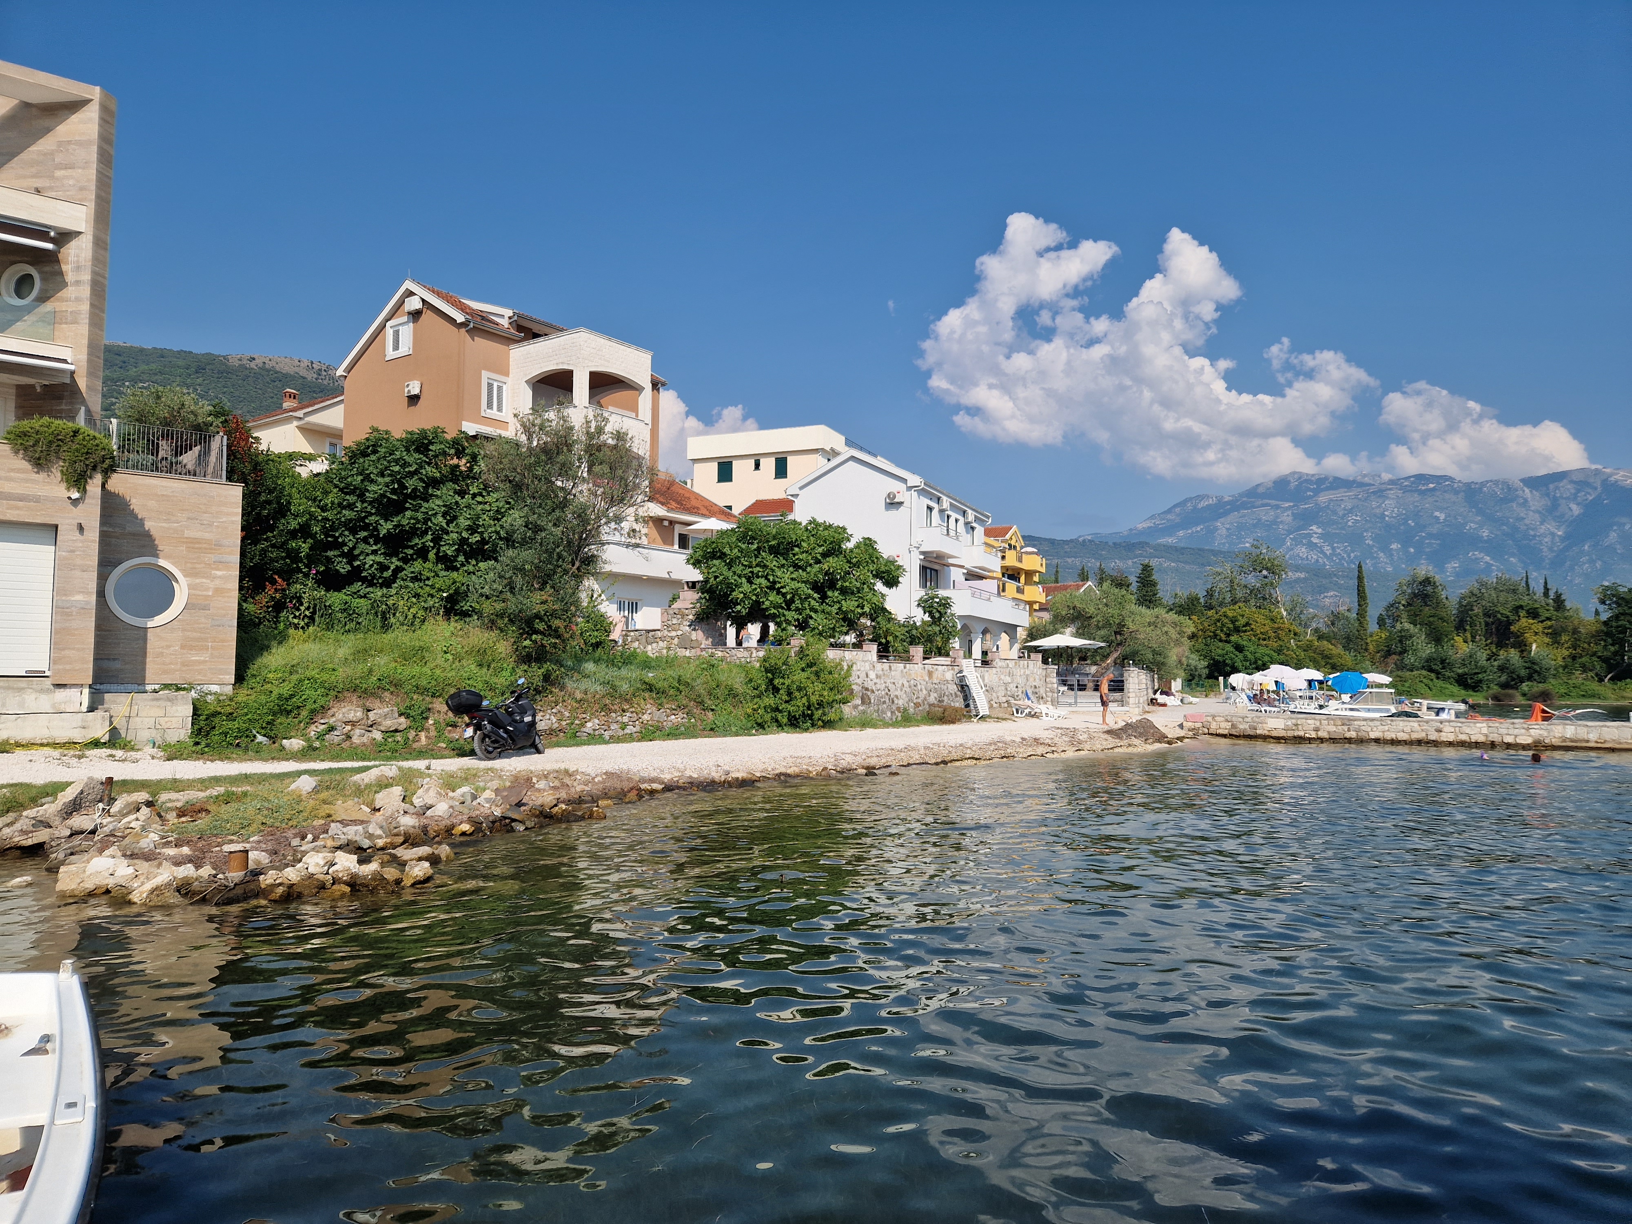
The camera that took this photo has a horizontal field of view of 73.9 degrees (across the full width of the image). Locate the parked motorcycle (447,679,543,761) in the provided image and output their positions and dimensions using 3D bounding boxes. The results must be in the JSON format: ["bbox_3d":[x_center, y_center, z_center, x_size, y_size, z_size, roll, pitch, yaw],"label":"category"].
[{"bbox_3d":[-5.714,1.927,19.400,0.780,1.330,2.100,-1,-4,17],"label":"parked motorcycle"}]

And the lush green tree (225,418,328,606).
[{"bbox_3d":[-12.200,-2.088,24.500,2.400,4.400,2.500,2,-4,-26],"label":"lush green tree"}]

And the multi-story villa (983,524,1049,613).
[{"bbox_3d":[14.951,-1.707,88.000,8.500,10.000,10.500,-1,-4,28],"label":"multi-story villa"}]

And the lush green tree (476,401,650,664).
[{"bbox_3d":[-5.835,-1.690,25.000,3.800,5.800,3.500,1,-3,-13],"label":"lush green tree"}]

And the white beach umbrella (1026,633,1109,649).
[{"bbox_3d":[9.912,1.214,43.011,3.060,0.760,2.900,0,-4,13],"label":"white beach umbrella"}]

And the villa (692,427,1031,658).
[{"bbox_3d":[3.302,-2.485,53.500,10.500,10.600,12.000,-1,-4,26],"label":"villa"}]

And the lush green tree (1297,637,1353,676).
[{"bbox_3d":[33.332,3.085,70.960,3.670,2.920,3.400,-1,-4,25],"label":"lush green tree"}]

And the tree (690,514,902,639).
[{"bbox_3d":[-0.665,-0.984,35.325,6.910,4.420,6.000,1,-3,-1],"label":"tree"}]

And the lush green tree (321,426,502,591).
[{"bbox_3d":[-9.146,-2.031,24.500,4.100,4.100,3.600,2,-4,-20],"label":"lush green tree"}]

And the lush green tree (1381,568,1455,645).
[{"bbox_3d":[55.438,-0.176,100.000,7.000,7.600,7.000,-1,-4,29],"label":"lush green tree"}]

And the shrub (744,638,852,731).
[{"bbox_3d":[-0.403,1.876,28.539,2.860,2.380,2.600,1,-3,-1],"label":"shrub"}]

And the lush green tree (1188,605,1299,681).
[{"bbox_3d":[26.790,2.034,68.015,6.960,4.960,6.200,-1,-4,21],"label":"lush green tree"}]

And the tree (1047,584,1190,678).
[{"bbox_3d":[12.967,0.978,46.533,6.180,4.430,5.600,-1,-4,16],"label":"tree"}]

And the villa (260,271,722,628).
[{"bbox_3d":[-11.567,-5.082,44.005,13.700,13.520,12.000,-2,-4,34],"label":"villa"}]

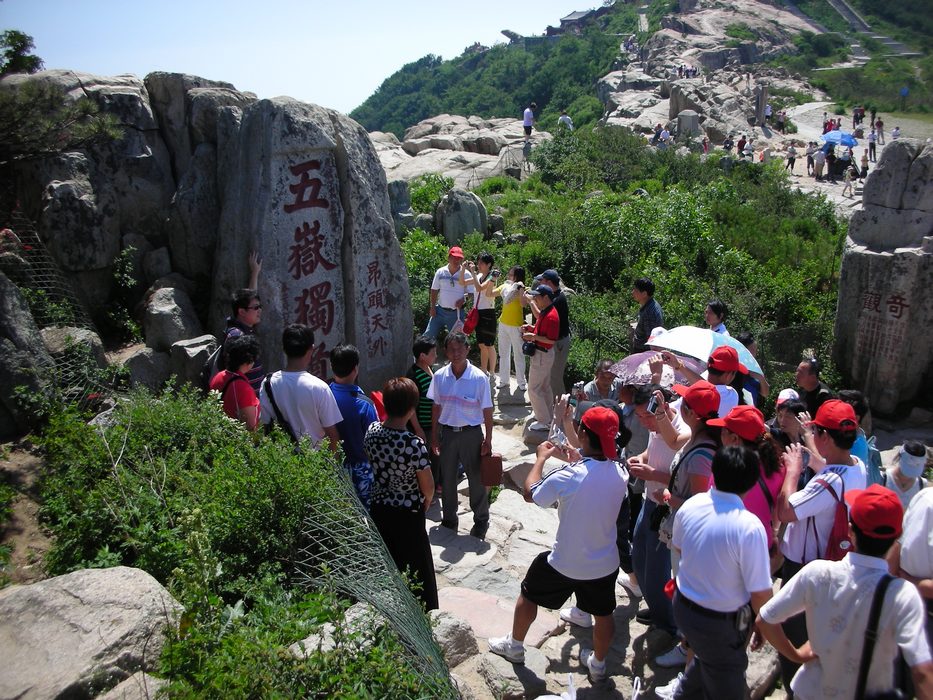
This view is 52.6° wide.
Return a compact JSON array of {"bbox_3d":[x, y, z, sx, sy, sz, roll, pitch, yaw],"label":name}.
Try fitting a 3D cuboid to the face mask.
[{"bbox_3d":[2.935,0.744,6.200,0.180,0.200,0.140,3,12,14],"label":"face mask"}]

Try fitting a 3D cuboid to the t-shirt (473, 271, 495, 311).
[{"bbox_3d":[0.209,-0.719,11.600,0.280,0.500,0.420,-4,15,-17],"label":"t-shirt"}]

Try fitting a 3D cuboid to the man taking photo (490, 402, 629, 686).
[{"bbox_3d":[0.525,1.114,5.272,0.680,1.660,0.660,-7,16,-26],"label":"man taking photo"}]

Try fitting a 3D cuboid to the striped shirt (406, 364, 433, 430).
[{"bbox_3d":[-0.358,0.385,7.800,0.270,0.600,0.420,2,12,11],"label":"striped shirt"}]

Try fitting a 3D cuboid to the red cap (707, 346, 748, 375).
[{"bbox_3d":[1.727,0.069,6.250,0.270,0.140,0.180,8,9,-16],"label":"red cap"}]

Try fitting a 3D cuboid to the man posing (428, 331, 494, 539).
[{"bbox_3d":[-0.039,0.678,7.408,0.580,1.690,0.320,-2,14,-7],"label":"man posing"}]

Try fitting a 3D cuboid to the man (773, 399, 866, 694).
[{"bbox_3d":[1.908,1.094,5.173,0.470,1.730,0.430,-13,19,-41],"label":"man"}]

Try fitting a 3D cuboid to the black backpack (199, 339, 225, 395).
[{"bbox_3d":[-1.736,0.180,6.600,0.210,0.460,0.300,-5,13,-21],"label":"black backpack"}]

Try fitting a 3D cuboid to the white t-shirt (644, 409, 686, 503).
[{"bbox_3d":[1.338,0.699,6.250,0.300,0.660,0.500,-4,15,-14],"label":"white t-shirt"}]

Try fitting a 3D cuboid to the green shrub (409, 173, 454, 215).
[{"bbox_3d":[-0.835,-3.826,23.000,1.200,1.150,1.100,0,12,0],"label":"green shrub"}]

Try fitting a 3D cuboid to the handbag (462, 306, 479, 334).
[{"bbox_3d":[0.050,-0.370,11.800,0.240,0.340,0.130,5,13,23],"label":"handbag"}]

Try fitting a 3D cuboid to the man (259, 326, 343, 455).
[{"bbox_3d":[-1.091,0.660,6.277,0.520,1.700,0.320,3,14,11],"label":"man"}]

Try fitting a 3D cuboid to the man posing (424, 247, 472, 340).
[{"bbox_3d":[-0.198,-0.431,11.698,0.580,1.710,0.360,-2,14,-8],"label":"man posing"}]

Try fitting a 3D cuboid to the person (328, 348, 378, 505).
[{"bbox_3d":[-0.815,0.768,6.632,0.500,1.690,0.340,6,15,23],"label":"person"}]

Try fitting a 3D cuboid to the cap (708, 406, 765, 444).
[{"bbox_3d":[1.374,0.371,4.800,0.280,0.140,0.180,19,19,24],"label":"cap"}]

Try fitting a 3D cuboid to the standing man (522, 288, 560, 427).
[{"bbox_3d":[0.841,0.078,10.700,0.420,1.680,0.500,-1,12,-3],"label":"standing man"}]

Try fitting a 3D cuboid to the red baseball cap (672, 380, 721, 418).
[{"bbox_3d":[1.377,0.296,5.650,0.280,0.160,0.190,23,23,22],"label":"red baseball cap"}]

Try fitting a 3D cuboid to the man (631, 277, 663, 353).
[{"bbox_3d":[1.706,0.141,8.900,0.350,1.680,0.470,5,13,22],"label":"man"}]

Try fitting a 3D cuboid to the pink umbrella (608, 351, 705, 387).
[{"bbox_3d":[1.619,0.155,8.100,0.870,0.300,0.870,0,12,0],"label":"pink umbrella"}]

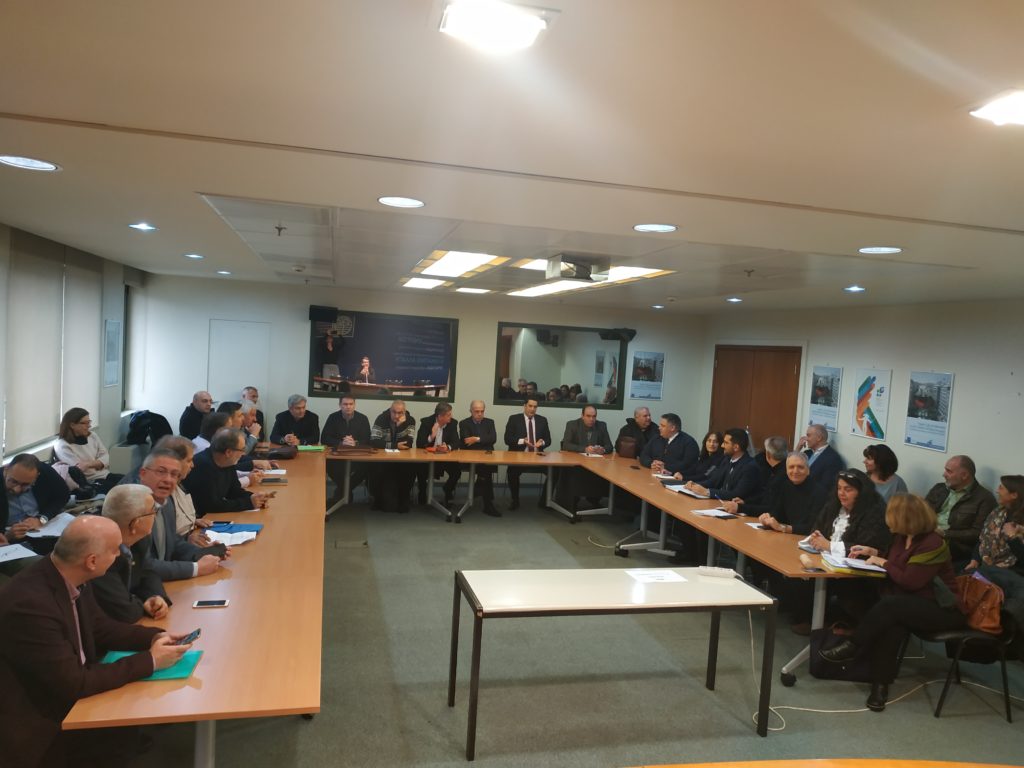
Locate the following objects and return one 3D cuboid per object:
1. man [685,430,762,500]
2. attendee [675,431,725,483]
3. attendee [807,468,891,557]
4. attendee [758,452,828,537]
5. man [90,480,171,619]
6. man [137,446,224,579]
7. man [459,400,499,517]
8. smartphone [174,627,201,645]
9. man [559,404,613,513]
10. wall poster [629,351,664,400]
[{"bbox_3d":[2.047,1.078,6.710,0.800,1.300,0.550,3,4,-13],"label":"man"},{"bbox_3d":[1.975,1.088,7.220,0.740,1.210,0.490,2,4,-17],"label":"attendee"},{"bbox_3d":[2.392,1.256,5.083,0.800,1.270,0.580,1,4,-40],"label":"attendee"},{"bbox_3d":[2.289,1.193,5.728,0.850,1.280,0.550,2,3,-19],"label":"attendee"},{"bbox_3d":[-1.819,1.077,3.174,0.760,1.270,0.550,2,4,-23],"label":"man"},{"bbox_3d":[-1.866,0.968,3.648,0.772,1.264,0.550,3,3,-2],"label":"man"},{"bbox_3d":[-0.381,0.867,8.613,0.500,1.290,0.820,3,3,-12],"label":"man"},{"bbox_3d":[-1.253,0.987,2.725,0.147,0.009,0.072,-29,15,-19],"label":"smartphone"},{"bbox_3d":[0.962,0.930,8.976,0.600,1.290,0.780,3,3,-7],"label":"man"},{"bbox_3d":[1.976,-0.116,10.321,0.490,0.695,0.020,3,3,-15],"label":"wall poster"}]

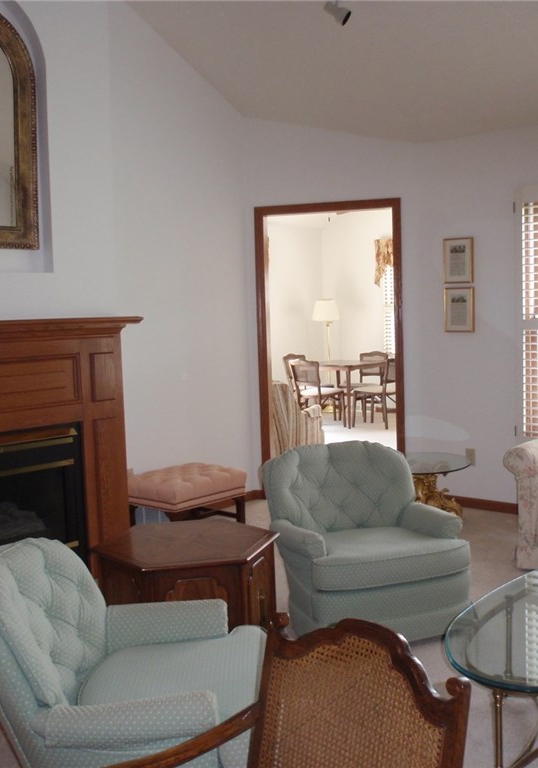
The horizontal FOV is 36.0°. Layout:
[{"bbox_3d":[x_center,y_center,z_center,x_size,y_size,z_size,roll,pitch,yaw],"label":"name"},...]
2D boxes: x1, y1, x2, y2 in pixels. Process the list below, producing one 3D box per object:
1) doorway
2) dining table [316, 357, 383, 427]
[{"bbox_3d":[0.448,-0.213,5.961,1.042,2.134,0.128,-1,5,13],"label":"doorway"},{"bbox_3d":[0.908,0.113,10.198,0.829,0.725,0.829,3,7,42],"label":"dining table"}]

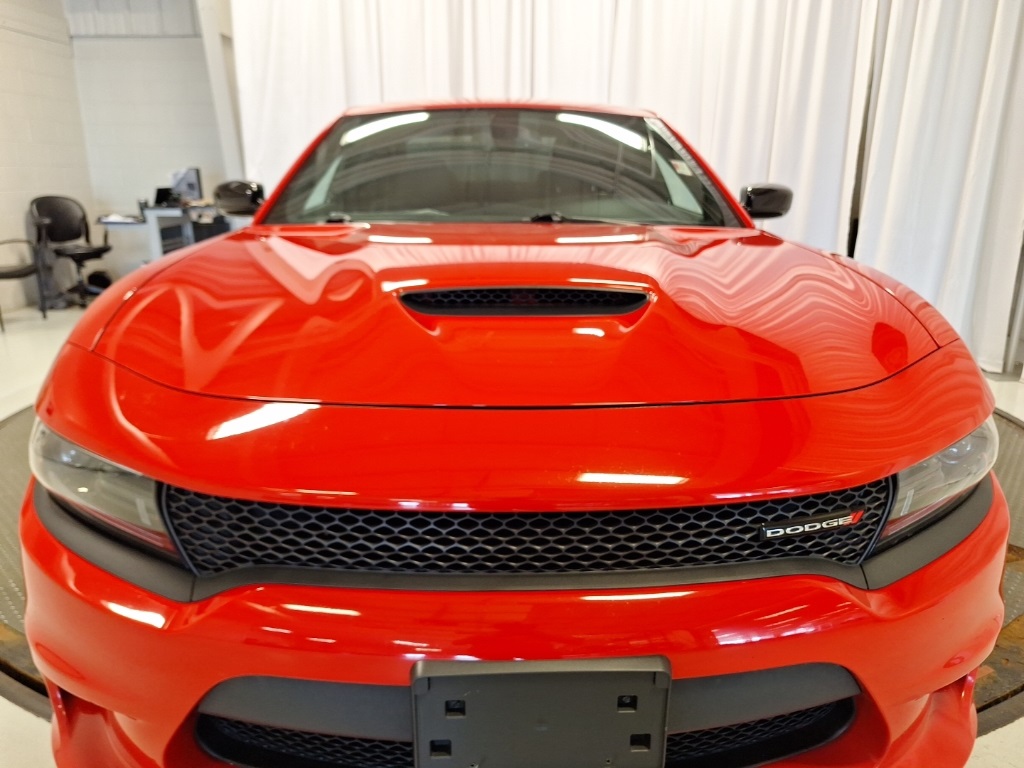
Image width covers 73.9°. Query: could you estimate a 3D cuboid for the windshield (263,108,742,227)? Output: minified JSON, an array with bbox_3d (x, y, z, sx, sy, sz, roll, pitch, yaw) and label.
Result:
[{"bbox_3d":[-0.024,-0.760,2.382,1.500,0.420,0.780,0,17,-2],"label":"windshield"}]

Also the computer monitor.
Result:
[{"bbox_3d":[-3.135,-1.901,6.589,0.420,0.360,0.150,5,17,14],"label":"computer monitor"}]

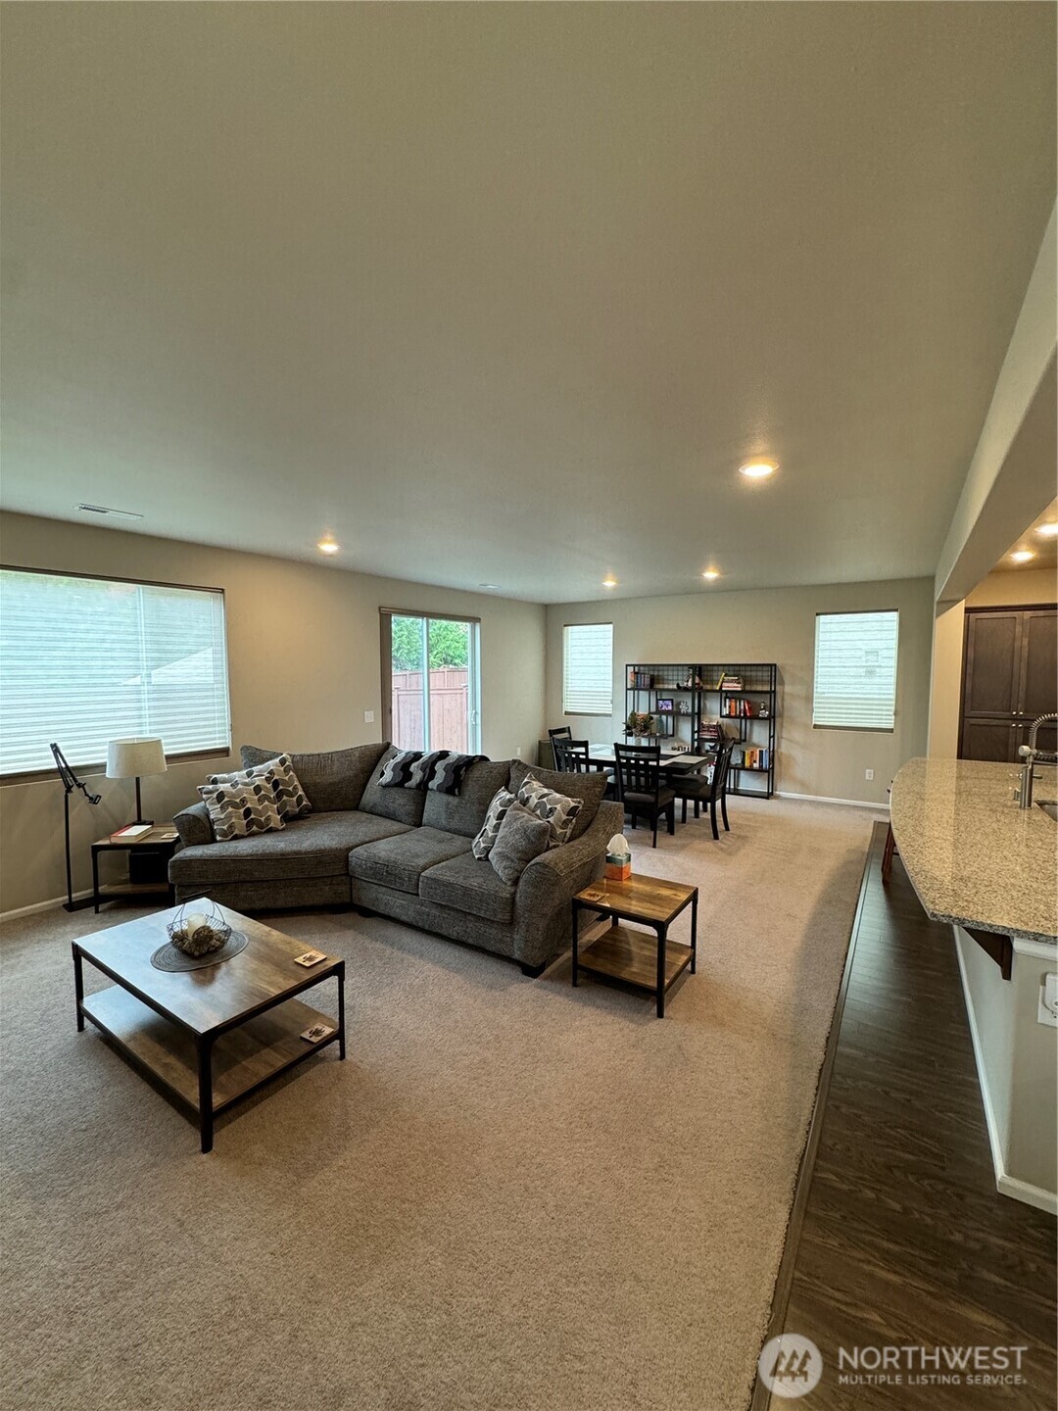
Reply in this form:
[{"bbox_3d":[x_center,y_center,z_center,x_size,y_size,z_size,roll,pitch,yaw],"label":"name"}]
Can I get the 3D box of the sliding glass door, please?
[{"bbox_3d":[-1.221,0.031,7.390,0.120,2.370,1.820,3,5,33],"label":"sliding glass door"}]

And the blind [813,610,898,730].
[{"bbox_3d":[4.134,-0.425,7.243,0.890,1.490,0.060,2,4,33],"label":"blind"}]

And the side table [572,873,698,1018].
[{"bbox_3d":[0.590,1.274,3.139,0.515,0.492,0.499,3,5,33],"label":"side table"}]

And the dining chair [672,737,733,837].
[{"bbox_3d":[1.792,0.834,5.926,0.580,0.967,0.455,3,5,33],"label":"dining chair"}]

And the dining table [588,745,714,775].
[{"bbox_3d":[1.095,0.918,6.221,1.530,0.760,0.940,3,5,33],"label":"dining table"}]

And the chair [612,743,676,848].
[{"bbox_3d":[1.163,0.851,5.708,0.455,0.967,0.570,3,5,33],"label":"chair"}]

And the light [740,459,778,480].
[{"bbox_3d":[1.230,-1.258,3.048,0.195,0.030,0.195,2,4,33],"label":"light"}]

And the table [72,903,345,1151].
[{"bbox_3d":[-1.477,1.336,2.606,1.208,0.445,0.601,3,5,34],"label":"table"}]

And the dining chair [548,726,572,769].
[{"bbox_3d":[0.610,0.786,6.878,0.560,0.980,0.460,2,4,33],"label":"dining chair"}]

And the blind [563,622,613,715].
[{"bbox_3d":[0.943,-0.571,9.100,0.875,1.455,0.070,3,5,33],"label":"blind"}]

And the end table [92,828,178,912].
[{"bbox_3d":[-2.818,1.203,4.280,0.515,0.494,0.515,0,4,-7],"label":"end table"}]

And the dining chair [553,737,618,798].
[{"bbox_3d":[0.592,0.822,6.116,0.450,0.967,0.560,4,6,42],"label":"dining chair"}]

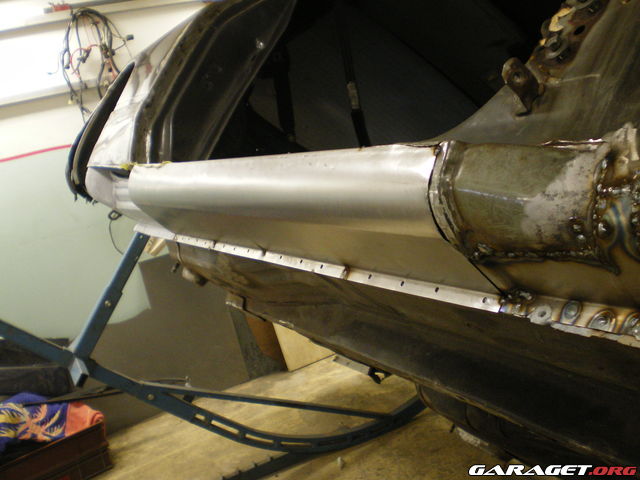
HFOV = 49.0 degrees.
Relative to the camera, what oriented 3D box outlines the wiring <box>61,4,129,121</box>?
[{"bbox_3d":[-0.982,-0.779,3.100,0.340,0.490,0.120,-18,4,-20],"label":"wiring"}]

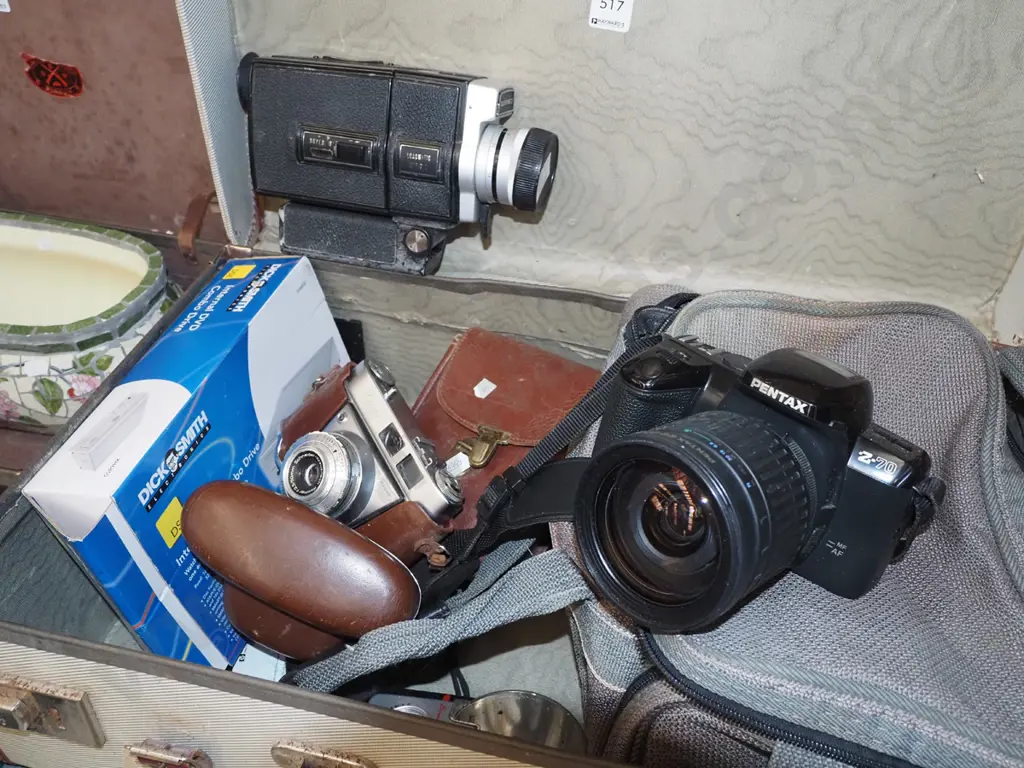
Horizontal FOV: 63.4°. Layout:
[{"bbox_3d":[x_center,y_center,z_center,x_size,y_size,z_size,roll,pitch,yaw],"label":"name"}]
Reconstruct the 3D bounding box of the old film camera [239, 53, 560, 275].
[{"bbox_3d":[-0.088,-0.159,0.614,0.250,0.146,0.058,12,23,14],"label":"old film camera"}]

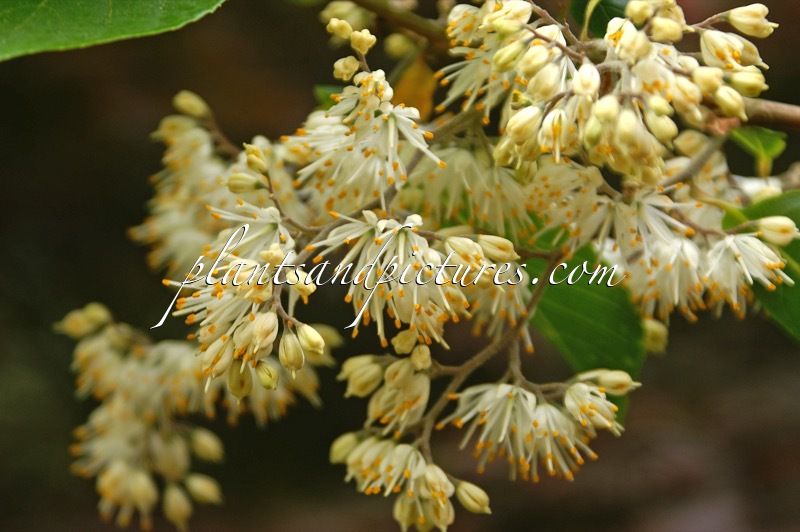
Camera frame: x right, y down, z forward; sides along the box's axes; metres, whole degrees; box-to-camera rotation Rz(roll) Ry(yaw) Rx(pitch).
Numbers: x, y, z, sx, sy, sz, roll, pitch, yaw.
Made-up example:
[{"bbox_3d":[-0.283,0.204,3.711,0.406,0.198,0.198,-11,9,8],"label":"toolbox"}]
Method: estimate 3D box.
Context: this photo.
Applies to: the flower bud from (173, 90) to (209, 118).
[{"bbox_3d":[-0.073,-0.056,0.810,0.013,0.008,0.008,27,0,-6],"label":"flower bud"}]

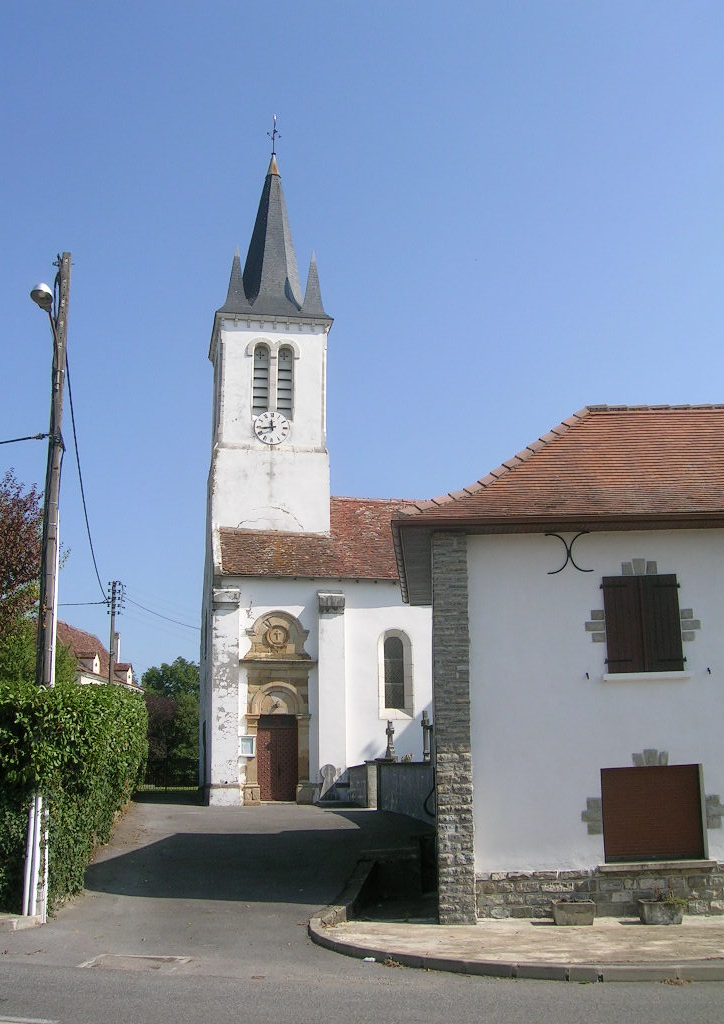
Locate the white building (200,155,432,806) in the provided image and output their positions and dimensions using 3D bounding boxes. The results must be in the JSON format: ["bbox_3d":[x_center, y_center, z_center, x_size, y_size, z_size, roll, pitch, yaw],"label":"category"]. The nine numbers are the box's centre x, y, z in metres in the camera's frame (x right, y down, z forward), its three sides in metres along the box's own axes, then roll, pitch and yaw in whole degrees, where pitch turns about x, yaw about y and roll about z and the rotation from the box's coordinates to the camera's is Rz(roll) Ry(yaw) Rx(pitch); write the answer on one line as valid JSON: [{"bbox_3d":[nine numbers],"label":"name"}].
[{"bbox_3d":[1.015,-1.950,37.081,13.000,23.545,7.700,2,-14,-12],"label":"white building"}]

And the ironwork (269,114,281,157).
[{"bbox_3d":[-3.321,-14.291,39.302,0.500,1.795,0.400,2,-14,-12],"label":"ironwork"}]

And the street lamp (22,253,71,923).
[{"bbox_3d":[-4.205,0.561,13.312,0.420,8.865,1.050,-5,-14,17],"label":"street lamp"}]

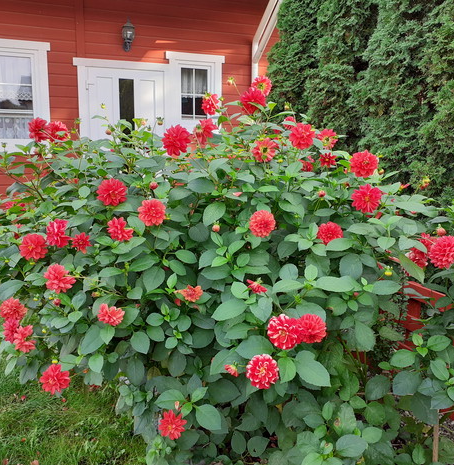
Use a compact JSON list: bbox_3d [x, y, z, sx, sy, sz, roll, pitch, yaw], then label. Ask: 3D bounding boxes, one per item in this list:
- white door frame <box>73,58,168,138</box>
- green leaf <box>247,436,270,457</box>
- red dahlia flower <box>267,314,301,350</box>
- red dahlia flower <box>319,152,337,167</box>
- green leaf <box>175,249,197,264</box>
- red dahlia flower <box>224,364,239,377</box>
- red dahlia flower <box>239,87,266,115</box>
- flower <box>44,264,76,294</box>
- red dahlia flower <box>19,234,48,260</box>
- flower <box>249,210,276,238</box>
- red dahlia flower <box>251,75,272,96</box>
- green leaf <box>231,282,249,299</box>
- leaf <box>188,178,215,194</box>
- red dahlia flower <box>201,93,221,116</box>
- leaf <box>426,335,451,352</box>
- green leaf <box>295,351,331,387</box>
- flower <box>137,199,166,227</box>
[{"bbox_3d":[-1.305,-1.075,6.261,1.226,2.193,0.120,-3,10,-20],"label":"white door frame"},{"bbox_3d":[0.114,0.774,1.750,0.085,0.070,0.020,0,-30,0],"label":"green leaf"},{"bbox_3d":[0.184,0.321,1.550,0.109,0.114,0.062,2,-11,7],"label":"red dahlia flower"},{"bbox_3d":[0.395,-0.284,1.880,0.069,0.060,0.030,1,-9,6],"label":"red dahlia flower"},{"bbox_3d":[-0.146,0.084,1.700,0.088,0.020,0.050,23,48,18],"label":"green leaf"},{"bbox_3d":[0.013,0.391,1.372,0.032,0.044,0.043,-47,32,-22],"label":"red dahlia flower"},{"bbox_3d":[0.100,-0.519,1.900,0.105,0.105,0.070,3,-2,18],"label":"red dahlia flower"},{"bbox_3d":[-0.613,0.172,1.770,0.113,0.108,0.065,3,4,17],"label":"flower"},{"bbox_3d":[-0.712,0.055,1.780,0.102,0.100,0.060,4,4,20],"label":"red dahlia flower"},{"bbox_3d":[0.123,-0.029,1.670,0.090,0.093,0.062,1,1,1],"label":"flower"},{"bbox_3d":[0.139,-0.586,1.922,0.082,0.086,0.048,1,12,3],"label":"red dahlia flower"},{"bbox_3d":[0.042,0.190,1.570,0.062,0.018,0.070,-29,58,-20],"label":"green leaf"},{"bbox_3d":[-0.095,-0.171,1.800,0.105,0.015,0.066,-3,41,-3],"label":"leaf"},{"bbox_3d":[-0.064,-0.524,1.980,0.083,0.065,0.092,2,48,6],"label":"red dahlia flower"},{"bbox_3d":[0.722,0.379,1.650,0.086,0.018,0.062,0,41,0],"label":"leaf"},{"bbox_3d":[0.277,0.436,1.550,0.140,0.020,0.085,33,61,17],"label":"green leaf"},{"bbox_3d":[-0.282,-0.073,1.820,0.102,0.102,0.060,1,-6,0],"label":"flower"}]

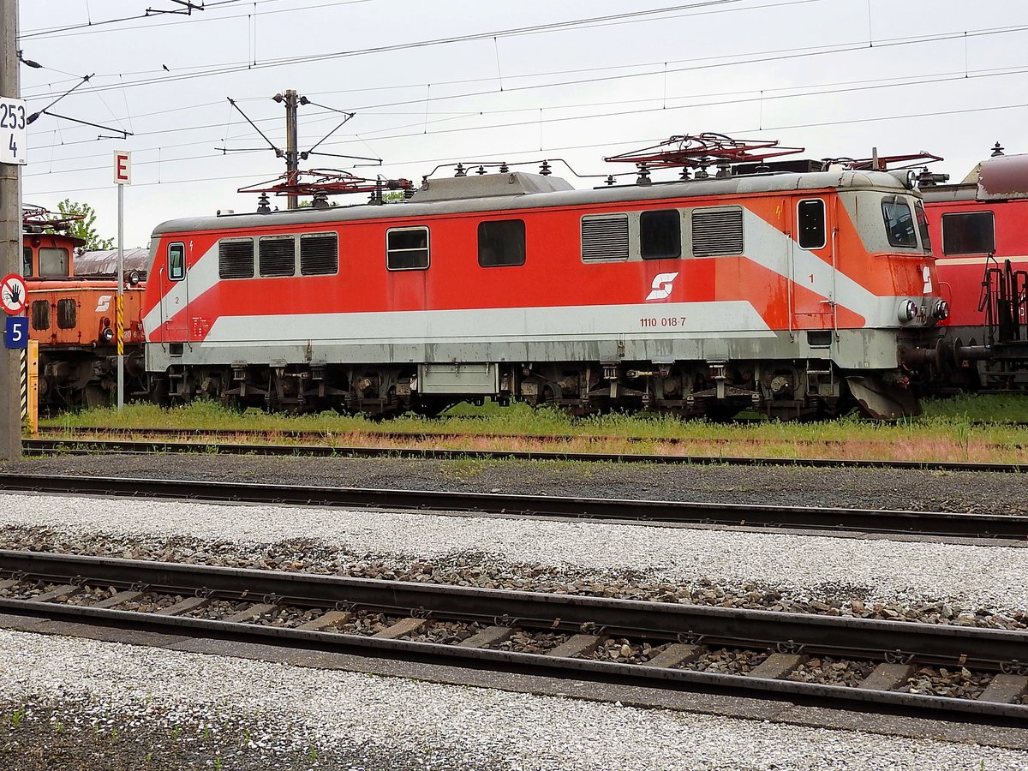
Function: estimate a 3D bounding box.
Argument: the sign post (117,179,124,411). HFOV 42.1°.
[{"bbox_3d":[-7.653,-1.708,26.000,0.100,4.633,0.100,0,2,27],"label":"sign post"}]

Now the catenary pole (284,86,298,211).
[{"bbox_3d":[-5.511,-3.418,33.620,0.270,7.986,0.270,0,2,27],"label":"catenary pole"}]

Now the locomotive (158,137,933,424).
[{"bbox_3d":[-0.418,-1.885,26.505,17.860,4.900,2.950,0,2,27],"label":"locomotive"}]

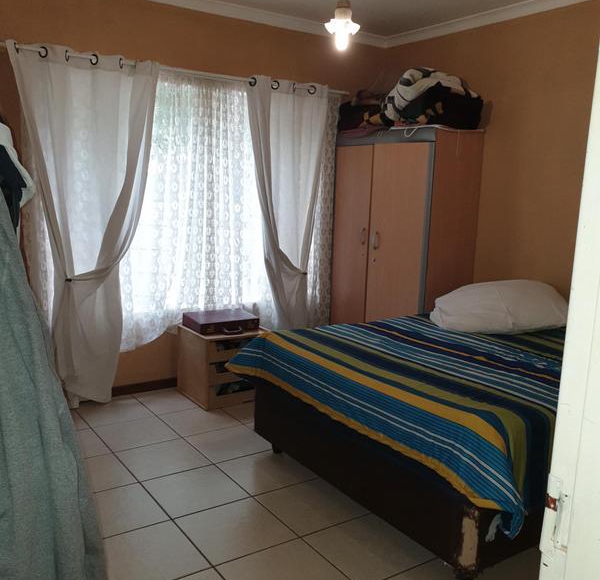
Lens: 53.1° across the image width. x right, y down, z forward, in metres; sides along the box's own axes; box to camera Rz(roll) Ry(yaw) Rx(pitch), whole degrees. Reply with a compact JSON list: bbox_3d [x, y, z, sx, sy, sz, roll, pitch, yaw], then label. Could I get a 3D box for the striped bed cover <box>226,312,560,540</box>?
[{"bbox_3d":[0.928,0.479,3.223,1.916,0.415,1.687,-4,11,-34],"label":"striped bed cover"}]

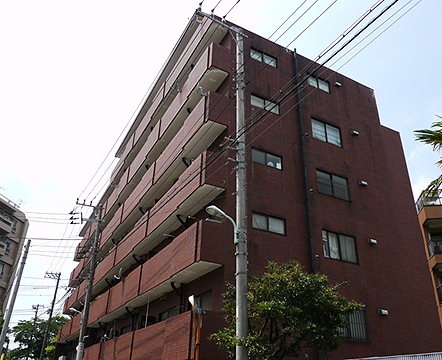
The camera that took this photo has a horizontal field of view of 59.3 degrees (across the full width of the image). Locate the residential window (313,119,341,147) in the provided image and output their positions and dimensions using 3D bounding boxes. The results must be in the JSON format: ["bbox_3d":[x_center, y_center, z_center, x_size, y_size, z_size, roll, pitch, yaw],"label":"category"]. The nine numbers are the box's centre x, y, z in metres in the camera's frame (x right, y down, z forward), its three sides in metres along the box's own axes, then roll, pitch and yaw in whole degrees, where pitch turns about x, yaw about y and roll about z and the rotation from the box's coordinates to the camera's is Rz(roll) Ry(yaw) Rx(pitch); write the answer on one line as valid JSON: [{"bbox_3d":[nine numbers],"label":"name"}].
[{"bbox_3d":[4.853,-2.170,17.861,1.736,1.051,0.120,15,-31,-24],"label":"residential window"}]

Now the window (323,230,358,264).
[{"bbox_3d":[4.704,2.651,15.295,1.736,1.099,0.120,15,-31,-24],"label":"window"}]

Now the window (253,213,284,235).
[{"bbox_3d":[1.745,1.613,14.084,1.440,0.608,0.120,15,-31,-24],"label":"window"}]

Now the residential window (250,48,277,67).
[{"bbox_3d":[1.968,-5.618,17.932,1.440,0.569,0.120,15,-31,-24],"label":"residential window"}]

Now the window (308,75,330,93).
[{"bbox_3d":[4.817,-4.757,19.168,1.376,0.682,0.120,15,-31,-24],"label":"window"}]

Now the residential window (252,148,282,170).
[{"bbox_3d":[1.819,-0.806,15.371,1.440,0.614,0.120,15,-31,-24],"label":"residential window"}]

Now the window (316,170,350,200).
[{"bbox_3d":[4.778,0.245,16.575,1.736,1.089,0.120,15,-31,-24],"label":"window"}]

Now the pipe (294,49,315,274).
[{"bbox_3d":[3.471,-1.284,16.425,0.130,11.833,0.130,15,-31,-24],"label":"pipe"}]

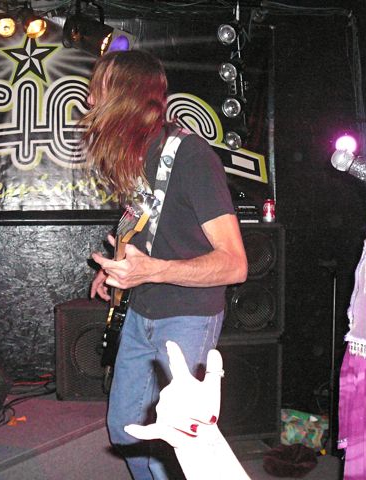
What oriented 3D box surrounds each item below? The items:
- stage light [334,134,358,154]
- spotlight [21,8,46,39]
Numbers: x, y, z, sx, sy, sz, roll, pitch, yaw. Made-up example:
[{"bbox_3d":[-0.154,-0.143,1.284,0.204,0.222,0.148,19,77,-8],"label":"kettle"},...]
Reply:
[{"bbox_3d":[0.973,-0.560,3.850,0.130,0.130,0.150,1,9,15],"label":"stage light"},{"bbox_3d":[-0.966,-1.373,4.148,0.130,0.130,0.180,-3,27,-32],"label":"spotlight"}]

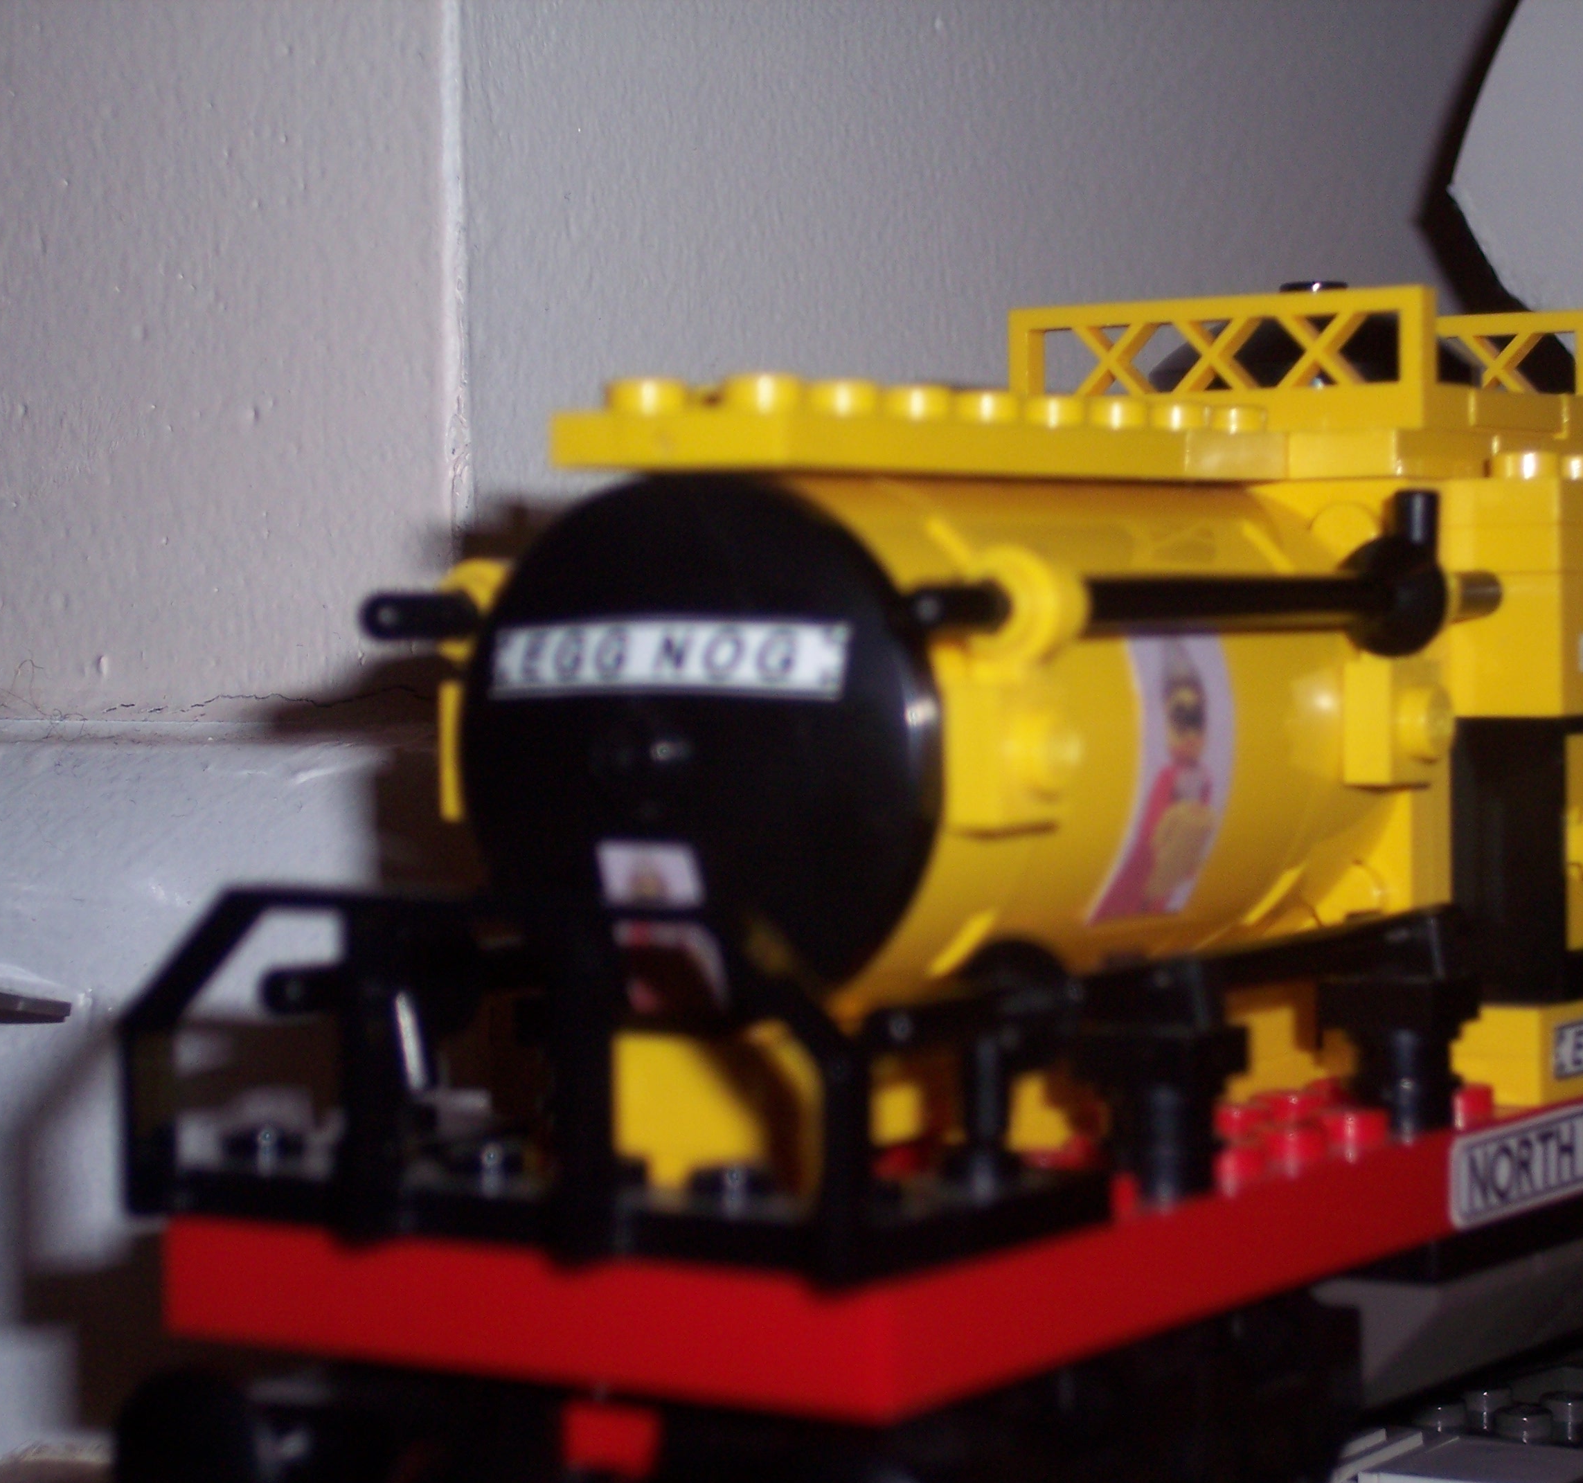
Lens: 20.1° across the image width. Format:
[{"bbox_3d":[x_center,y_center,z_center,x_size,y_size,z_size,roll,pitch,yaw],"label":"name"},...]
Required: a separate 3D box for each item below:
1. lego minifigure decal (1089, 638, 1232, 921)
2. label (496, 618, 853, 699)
[{"bbox_3d":[0.023,0.002,0.272,0.003,0.019,0.012,13,9,31],"label":"lego minifigure decal"},{"bbox_3d":[-0.008,-0.005,0.251,0.025,0.004,0.003,1,-5,33],"label":"label"}]

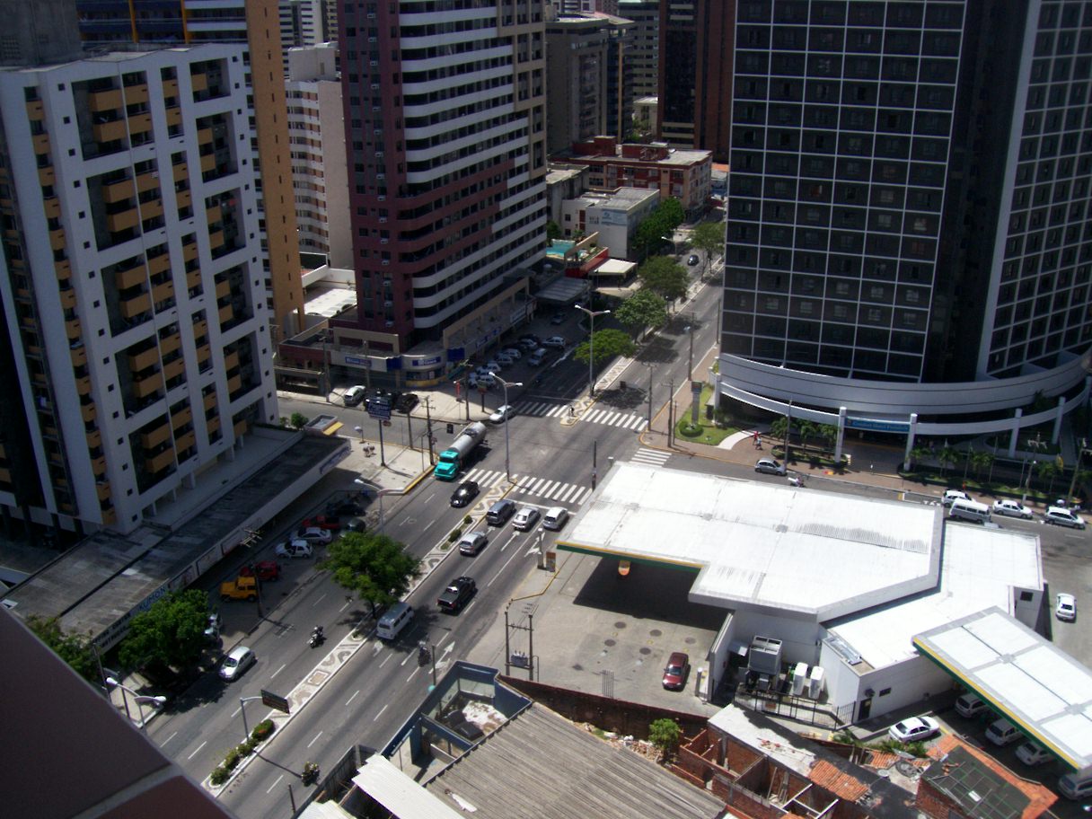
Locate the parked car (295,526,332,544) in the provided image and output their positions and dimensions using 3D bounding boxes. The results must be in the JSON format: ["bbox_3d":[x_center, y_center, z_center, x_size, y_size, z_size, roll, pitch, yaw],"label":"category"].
[{"bbox_3d":[-25.256,13.592,115.020,4.200,1.430,1.660,0,23,2],"label":"parked car"}]

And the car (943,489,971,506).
[{"bbox_3d":[46.842,10.245,121.459,3.900,1.470,1.660,9,25,21],"label":"car"}]

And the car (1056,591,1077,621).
[{"bbox_3d":[51.190,19.070,105.420,1.680,1.430,4.000,10,25,23],"label":"car"}]

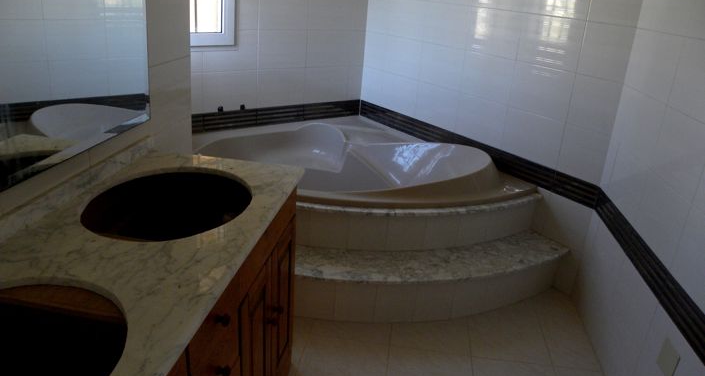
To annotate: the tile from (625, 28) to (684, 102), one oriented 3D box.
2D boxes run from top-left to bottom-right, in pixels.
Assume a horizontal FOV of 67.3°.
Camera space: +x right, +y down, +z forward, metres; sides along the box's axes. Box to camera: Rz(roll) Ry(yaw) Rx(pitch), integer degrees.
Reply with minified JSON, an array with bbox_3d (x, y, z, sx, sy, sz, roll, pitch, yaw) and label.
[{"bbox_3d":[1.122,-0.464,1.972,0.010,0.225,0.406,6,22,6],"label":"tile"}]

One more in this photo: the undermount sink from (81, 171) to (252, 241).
[{"bbox_3d":[-0.507,0.106,1.520,0.428,0.160,0.524,6,22,6],"label":"undermount sink"}]

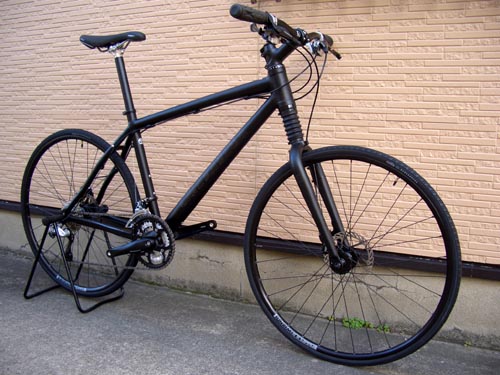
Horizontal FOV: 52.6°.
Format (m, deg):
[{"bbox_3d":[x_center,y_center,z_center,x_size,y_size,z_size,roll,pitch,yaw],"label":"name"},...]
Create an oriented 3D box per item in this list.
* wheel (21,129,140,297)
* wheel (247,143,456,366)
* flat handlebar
[{"bbox_3d":[-0.684,0.108,2.006,0.678,0.678,0.085,6,11,28],"label":"wheel"},{"bbox_3d":[0.280,0.211,1.540,0.678,0.678,0.080,6,9,27],"label":"wheel"},{"bbox_3d":[0.155,-0.449,1.508,0.140,0.100,0.630,7,12,29],"label":"flat handlebar"}]

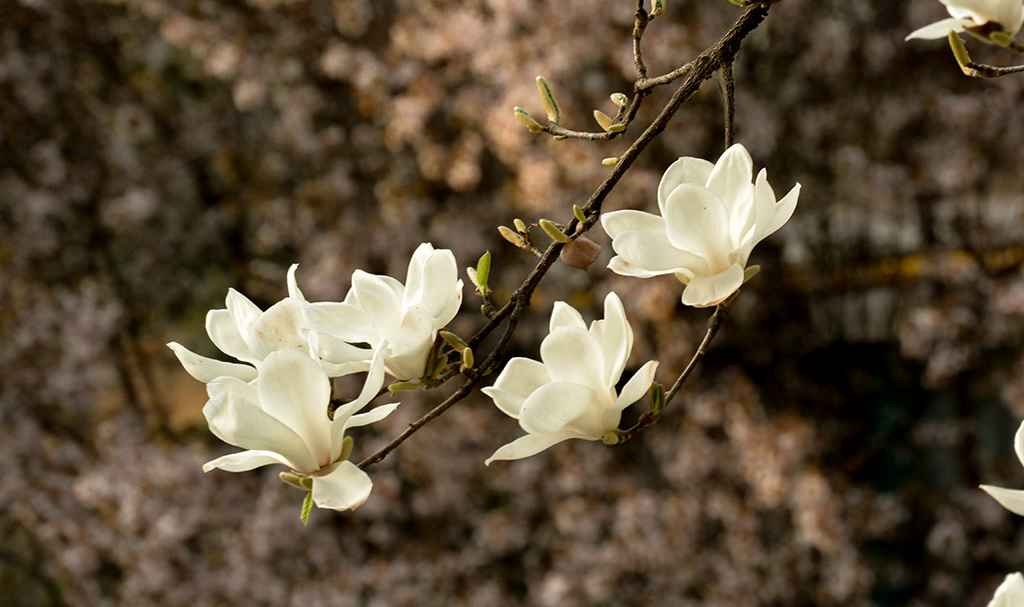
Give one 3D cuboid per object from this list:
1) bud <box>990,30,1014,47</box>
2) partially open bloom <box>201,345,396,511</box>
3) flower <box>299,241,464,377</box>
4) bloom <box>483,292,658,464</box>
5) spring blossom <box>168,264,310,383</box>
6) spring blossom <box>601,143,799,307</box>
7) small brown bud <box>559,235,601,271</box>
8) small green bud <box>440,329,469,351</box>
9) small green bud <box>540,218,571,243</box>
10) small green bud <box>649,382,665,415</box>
[{"bbox_3d":[0.309,-0.167,5.330,0.017,0.009,0.009,27,0,-9],"label":"bud"},{"bbox_3d":[-0.134,0.076,5.270,0.118,0.098,0.112,-3,28,30],"label":"partially open bloom"},{"bbox_3d":[-0.080,0.006,5.300,0.098,0.086,0.092,-11,15,30],"label":"flower"},{"bbox_3d":[0.036,0.050,5.300,0.114,0.096,0.108,-15,22,30],"label":"bloom"},{"bbox_3d":[-0.167,0.015,5.320,0.100,0.085,0.098,-8,20,30],"label":"spring blossom"},{"bbox_3d":[0.118,-0.048,5.300,0.121,0.098,0.112,2,26,30],"label":"spring blossom"},{"bbox_3d":[0.042,-0.032,5.310,0.026,0.022,0.014,0,0,0],"label":"small brown bud"},{"bbox_3d":[-0.037,0.023,5.290,0.020,0.008,0.008,36,0,-9],"label":"small green bud"},{"bbox_3d":[0.027,-0.046,5.290,0.022,0.007,0.007,34,0,-6],"label":"small green bud"},{"bbox_3d":[0.091,0.059,5.300,0.010,0.021,0.009,2,0,0],"label":"small green bud"}]

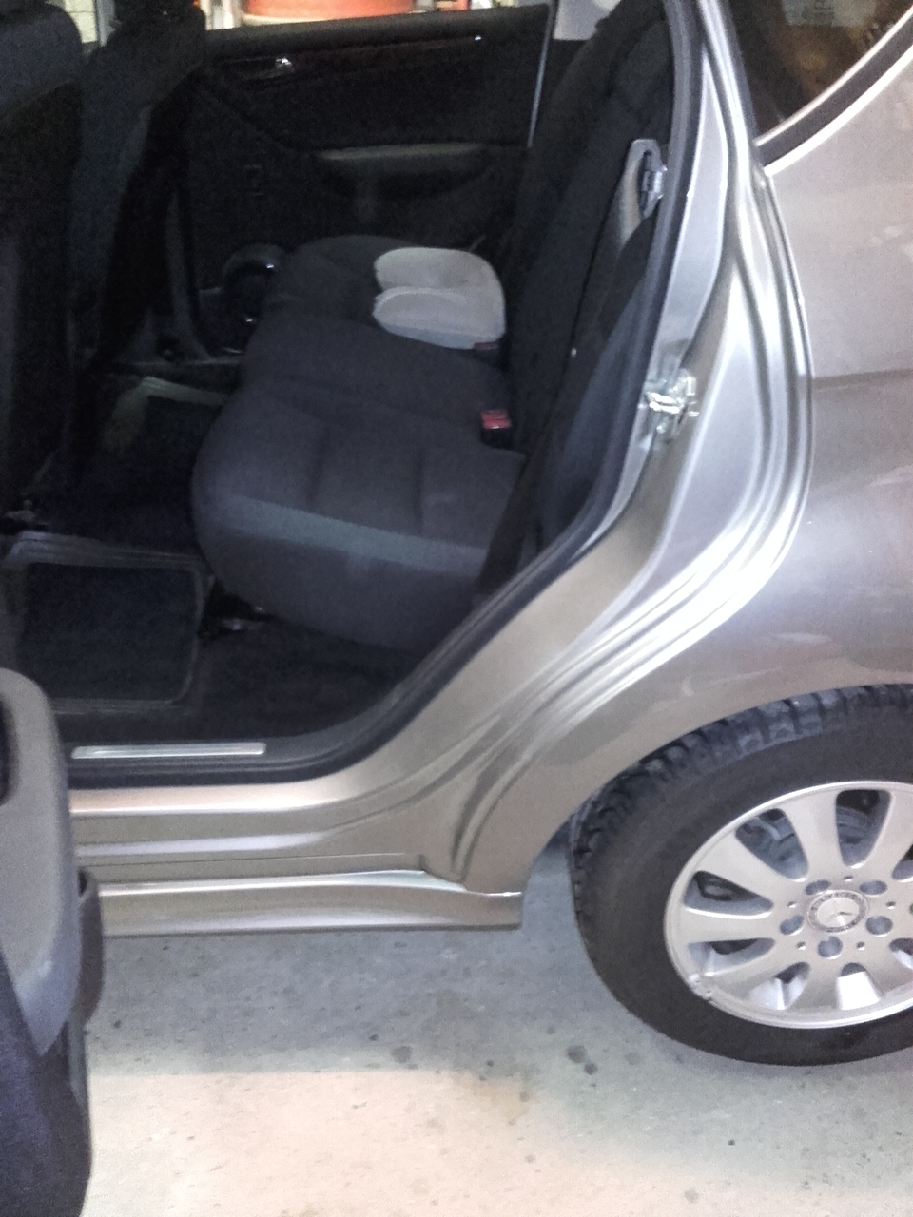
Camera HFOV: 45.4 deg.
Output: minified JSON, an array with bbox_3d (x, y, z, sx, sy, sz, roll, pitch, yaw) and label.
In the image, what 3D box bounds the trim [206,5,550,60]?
[{"bbox_3d":[-0.176,-1.162,2.202,0.730,0.062,0.070,-3,32,3],"label":"trim"}]

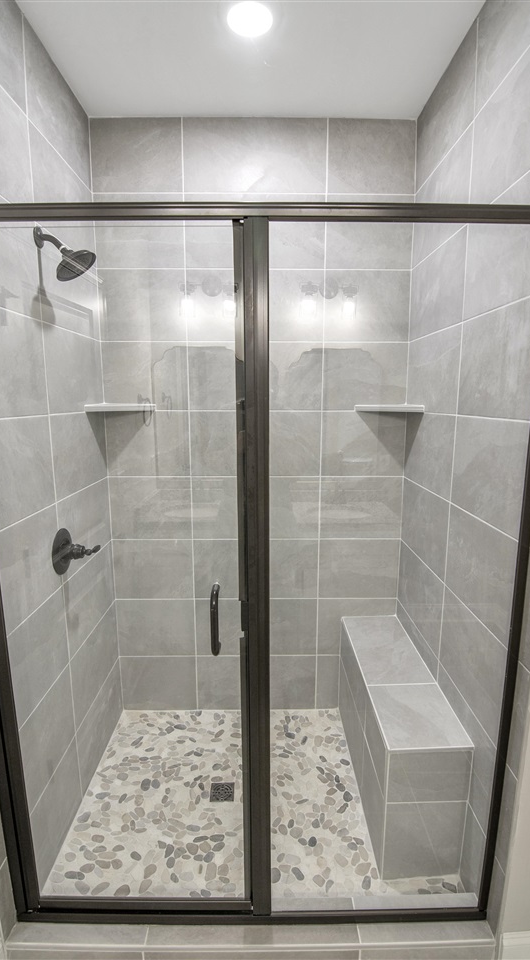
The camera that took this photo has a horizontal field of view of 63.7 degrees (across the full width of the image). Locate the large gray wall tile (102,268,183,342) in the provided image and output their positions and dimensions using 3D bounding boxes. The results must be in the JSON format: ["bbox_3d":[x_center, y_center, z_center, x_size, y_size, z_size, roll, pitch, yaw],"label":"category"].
[{"bbox_3d":[-0.541,-0.760,1.890,0.388,0.306,0.012,0,10,0],"label":"large gray wall tile"}]

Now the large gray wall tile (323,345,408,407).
[{"bbox_3d":[0.463,-0.474,1.970,0.391,0.305,0.012,0,9,-1],"label":"large gray wall tile"}]

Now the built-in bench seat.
[{"bbox_3d":[0.523,1.020,1.790,0.266,0.516,0.822,0,10,0],"label":"built-in bench seat"}]

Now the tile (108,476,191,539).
[{"bbox_3d":[-0.542,0.138,2.048,0.387,0.305,0.012,0,9,-1],"label":"tile"}]

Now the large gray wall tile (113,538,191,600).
[{"bbox_3d":[-0.542,0.442,2.095,0.387,0.305,0.012,0,9,-1],"label":"large gray wall tile"}]

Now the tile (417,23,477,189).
[{"bbox_3d":[0.666,-1.341,1.591,0.012,0.285,0.477,0,9,-1],"label":"tile"}]

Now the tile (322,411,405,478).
[{"bbox_3d":[0.460,-0.158,2.005,0.389,0.306,0.012,0,10,0],"label":"tile"}]

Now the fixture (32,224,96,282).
[{"bbox_3d":[-0.639,-0.732,1.387,0.185,0.173,0.154,0,10,0],"label":"fixture"}]

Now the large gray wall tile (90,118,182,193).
[{"bbox_3d":[-0.543,-1.374,1.813,0.387,0.285,0.012,0,9,-1],"label":"large gray wall tile"}]

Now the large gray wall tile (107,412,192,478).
[{"bbox_3d":[-0.542,-0.158,1.997,0.388,0.306,0.012,0,10,0],"label":"large gray wall tile"}]

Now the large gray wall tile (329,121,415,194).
[{"bbox_3d":[0.462,-1.378,1.830,0.391,0.285,0.012,0,9,-1],"label":"large gray wall tile"}]

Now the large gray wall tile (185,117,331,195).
[{"bbox_3d":[-0.042,-1.376,1.822,0.610,0.285,0.012,0,9,-1],"label":"large gray wall tile"}]

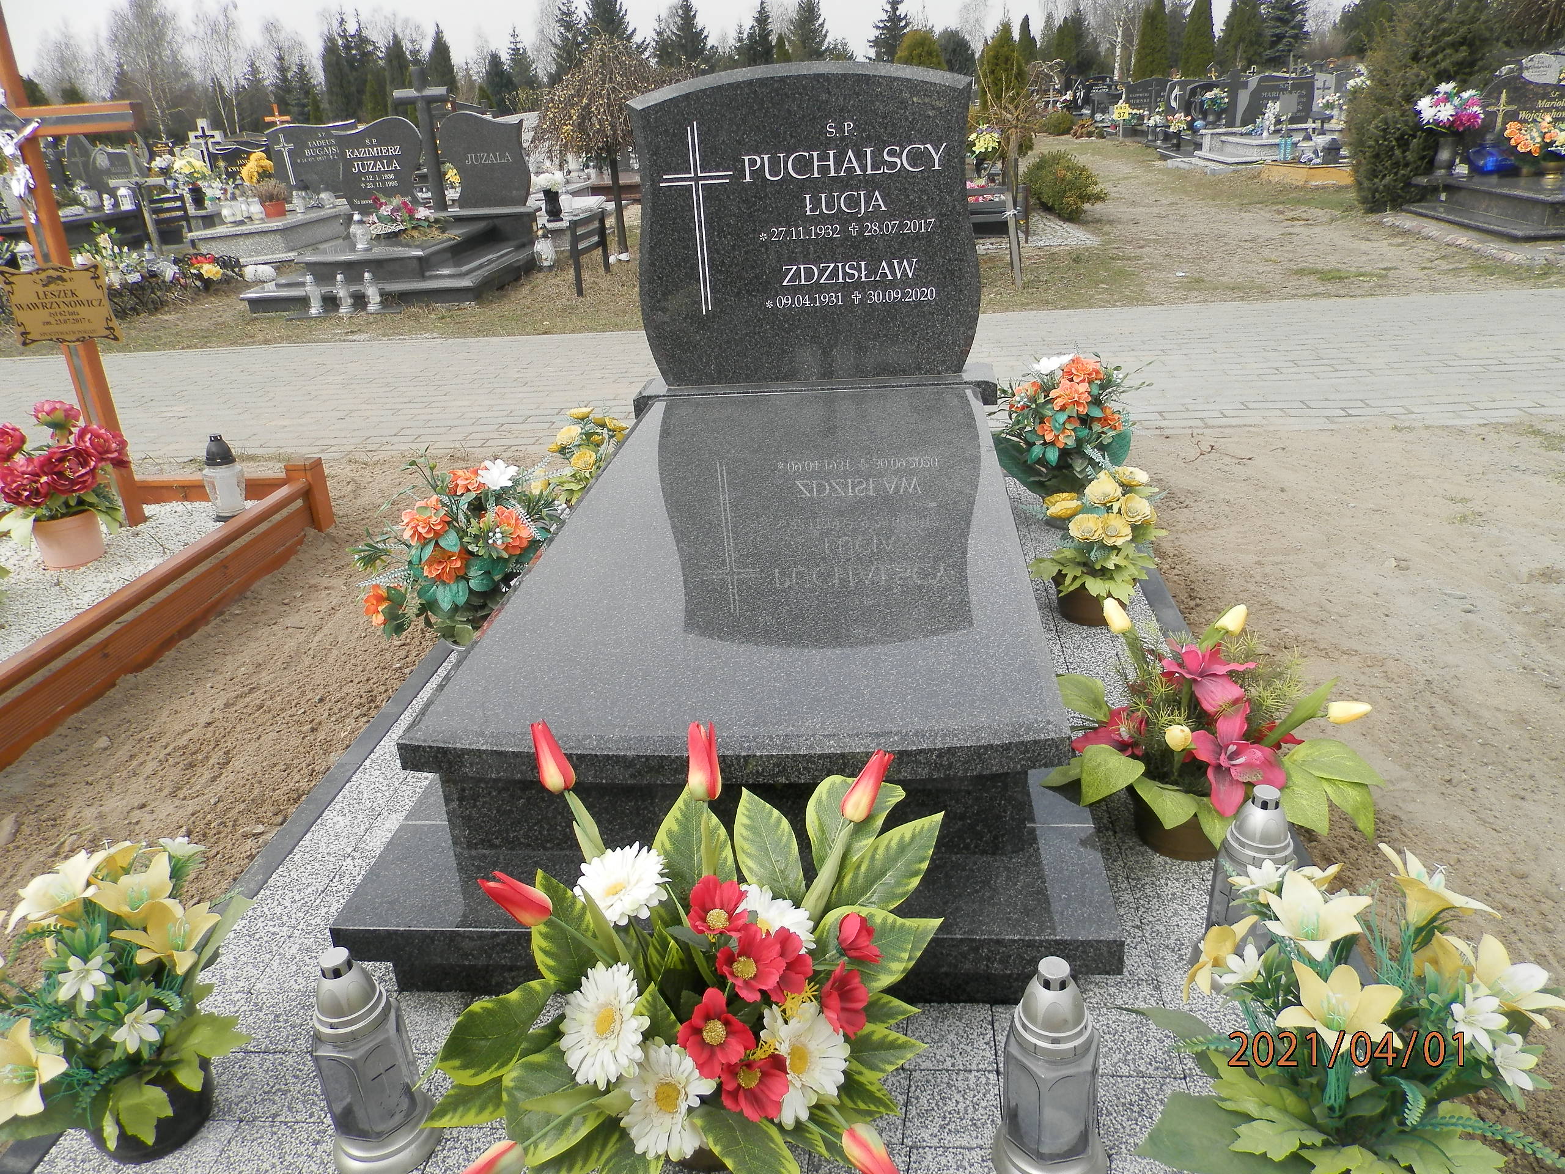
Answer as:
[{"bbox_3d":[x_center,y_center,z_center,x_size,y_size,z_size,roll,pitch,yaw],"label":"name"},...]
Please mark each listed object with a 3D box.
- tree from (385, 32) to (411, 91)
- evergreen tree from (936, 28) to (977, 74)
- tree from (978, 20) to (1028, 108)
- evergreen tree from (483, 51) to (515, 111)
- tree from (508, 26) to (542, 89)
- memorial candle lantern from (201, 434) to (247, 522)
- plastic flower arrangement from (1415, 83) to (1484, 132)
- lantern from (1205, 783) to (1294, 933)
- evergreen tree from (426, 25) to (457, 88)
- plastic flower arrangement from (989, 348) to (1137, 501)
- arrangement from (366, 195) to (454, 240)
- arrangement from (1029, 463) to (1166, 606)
[{"bbox_3d":[-12.453,-15.841,36.862,0.957,3.970,0.957,-1,23,7],"label":"tree"},{"bbox_3d":[3.831,-10.750,24.504,1.300,2.478,1.300,-1,23,6],"label":"evergreen tree"},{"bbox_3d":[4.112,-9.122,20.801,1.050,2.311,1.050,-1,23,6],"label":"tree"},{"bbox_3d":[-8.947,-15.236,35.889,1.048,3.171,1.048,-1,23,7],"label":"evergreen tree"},{"bbox_3d":[-10.848,-20.524,46.974,2.000,4.839,2.000,-1,23,6],"label":"tree"},{"bbox_3d":[-1.599,-0.324,3.228,0.118,0.225,0.118,-1,23,6],"label":"memorial candle lantern"},{"bbox_3d":[4.647,-3.326,7.874,0.460,0.360,0.400,-1,23,6],"label":"plastic flower arrangement"},{"bbox_3d":[0.587,0.361,1.406,0.135,0.258,0.135,16,30,38],"label":"lantern"},{"bbox_3d":[-10.580,-15.122,35.054,1.150,4.083,1.150,-1,23,6],"label":"evergreen tree"},{"bbox_3d":[0.690,-0.359,2.764,0.350,0.400,0.330,-1,23,6],"label":"plastic flower arrangement"},{"bbox_3d":[-2.807,-2.779,8.521,0.620,0.310,0.420,-1,23,7],"label":"arrangement"},{"bbox_3d":[0.662,-0.083,2.366,0.270,0.310,0.250,-1,23,7],"label":"arrangement"}]

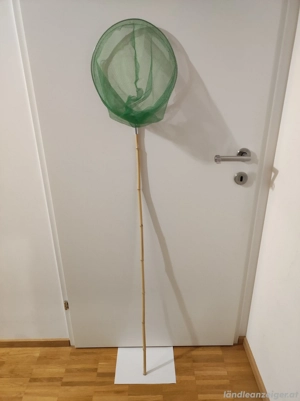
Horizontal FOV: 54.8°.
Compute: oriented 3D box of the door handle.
[{"bbox_3d":[0.324,-0.171,1.126,0.150,0.053,0.060,-1,23,0],"label":"door handle"}]

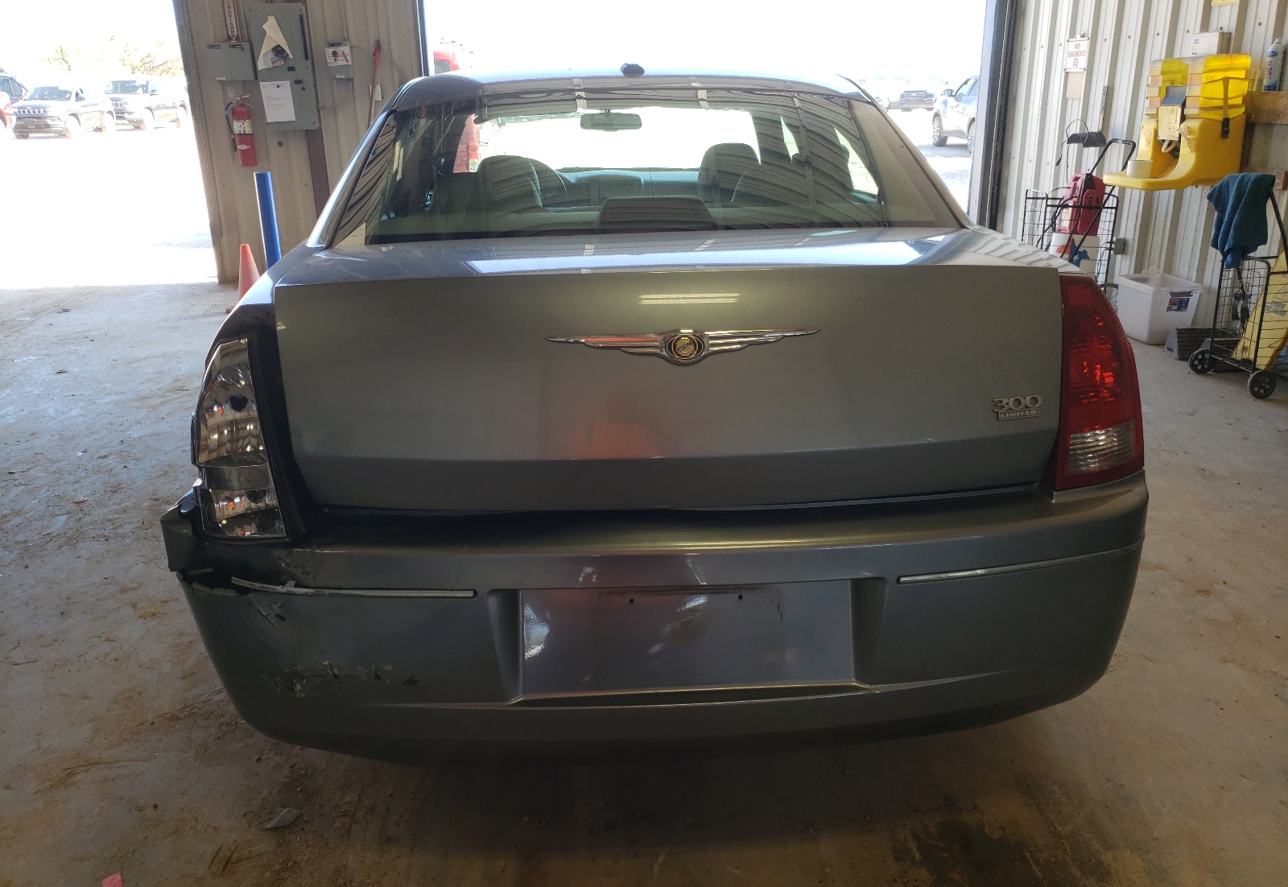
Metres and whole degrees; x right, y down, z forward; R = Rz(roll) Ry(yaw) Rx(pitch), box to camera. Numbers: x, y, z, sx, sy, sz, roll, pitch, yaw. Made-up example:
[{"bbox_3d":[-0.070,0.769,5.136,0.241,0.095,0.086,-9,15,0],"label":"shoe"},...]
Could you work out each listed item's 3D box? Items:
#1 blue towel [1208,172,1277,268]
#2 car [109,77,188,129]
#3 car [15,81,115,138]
[{"bbox_3d":[2.674,-0.999,4.353,0.130,0.400,0.260,-3,20,-3],"label":"blue towel"},{"bbox_3d":[-19.632,-13.345,37.986,1.900,1.740,4.650,-2,20,-2],"label":"car"},{"bbox_3d":[-20.190,-11.589,33.682,1.870,1.700,4.550,-4,20,-6],"label":"car"}]

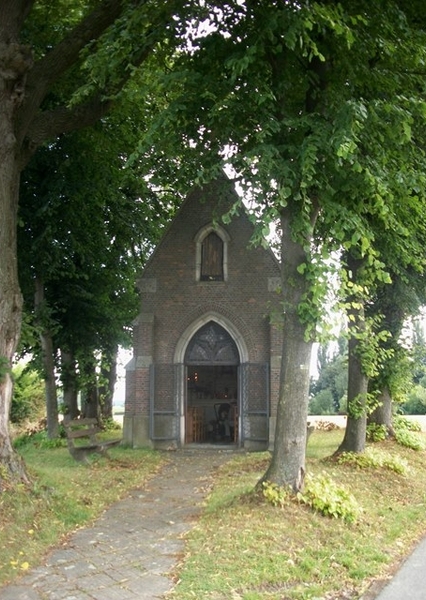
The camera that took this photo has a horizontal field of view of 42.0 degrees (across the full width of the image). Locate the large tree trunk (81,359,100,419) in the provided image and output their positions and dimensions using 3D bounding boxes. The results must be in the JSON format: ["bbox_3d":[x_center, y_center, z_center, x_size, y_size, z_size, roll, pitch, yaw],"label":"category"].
[{"bbox_3d":[-4.469,3.290,20.239,0.600,2.305,0.560,0,-10,0],"label":"large tree trunk"}]

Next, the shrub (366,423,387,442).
[{"bbox_3d":[4.780,3.908,16.364,0.620,0.520,0.600,0,-10,0],"label":"shrub"}]

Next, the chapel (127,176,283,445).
[{"bbox_3d":[0.060,0.336,16.813,4.500,7.750,5.000,0,-10,1],"label":"chapel"}]

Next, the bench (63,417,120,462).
[{"bbox_3d":[-2.400,2.817,11.175,0.560,0.800,1.700,-3,-11,18],"label":"bench"}]

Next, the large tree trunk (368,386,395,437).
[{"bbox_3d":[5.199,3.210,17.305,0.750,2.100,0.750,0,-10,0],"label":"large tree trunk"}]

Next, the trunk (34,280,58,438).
[{"bbox_3d":[-4.927,1.644,16.474,0.540,4.800,0.470,0,-10,0],"label":"trunk"}]

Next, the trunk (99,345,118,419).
[{"bbox_3d":[-3.727,2.995,19.785,0.600,2.822,0.560,0,-10,0],"label":"trunk"}]

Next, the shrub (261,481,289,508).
[{"bbox_3d":[0.792,2.506,7.166,0.380,0.280,0.350,0,-10,0],"label":"shrub"}]

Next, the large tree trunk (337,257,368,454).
[{"bbox_3d":[3.264,1.236,12.991,0.630,4.652,0.570,0,-10,0],"label":"large tree trunk"}]

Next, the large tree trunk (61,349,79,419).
[{"bbox_3d":[-4.663,2.946,18.268,0.520,2.700,0.520,0,-10,0],"label":"large tree trunk"}]

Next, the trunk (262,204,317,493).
[{"bbox_3d":[1.173,0.641,8.525,0.680,4.429,0.620,0,-10,0],"label":"trunk"}]

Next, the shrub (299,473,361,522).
[{"bbox_3d":[1.543,2.616,7.348,0.720,0.520,0.620,0,-10,0],"label":"shrub"}]

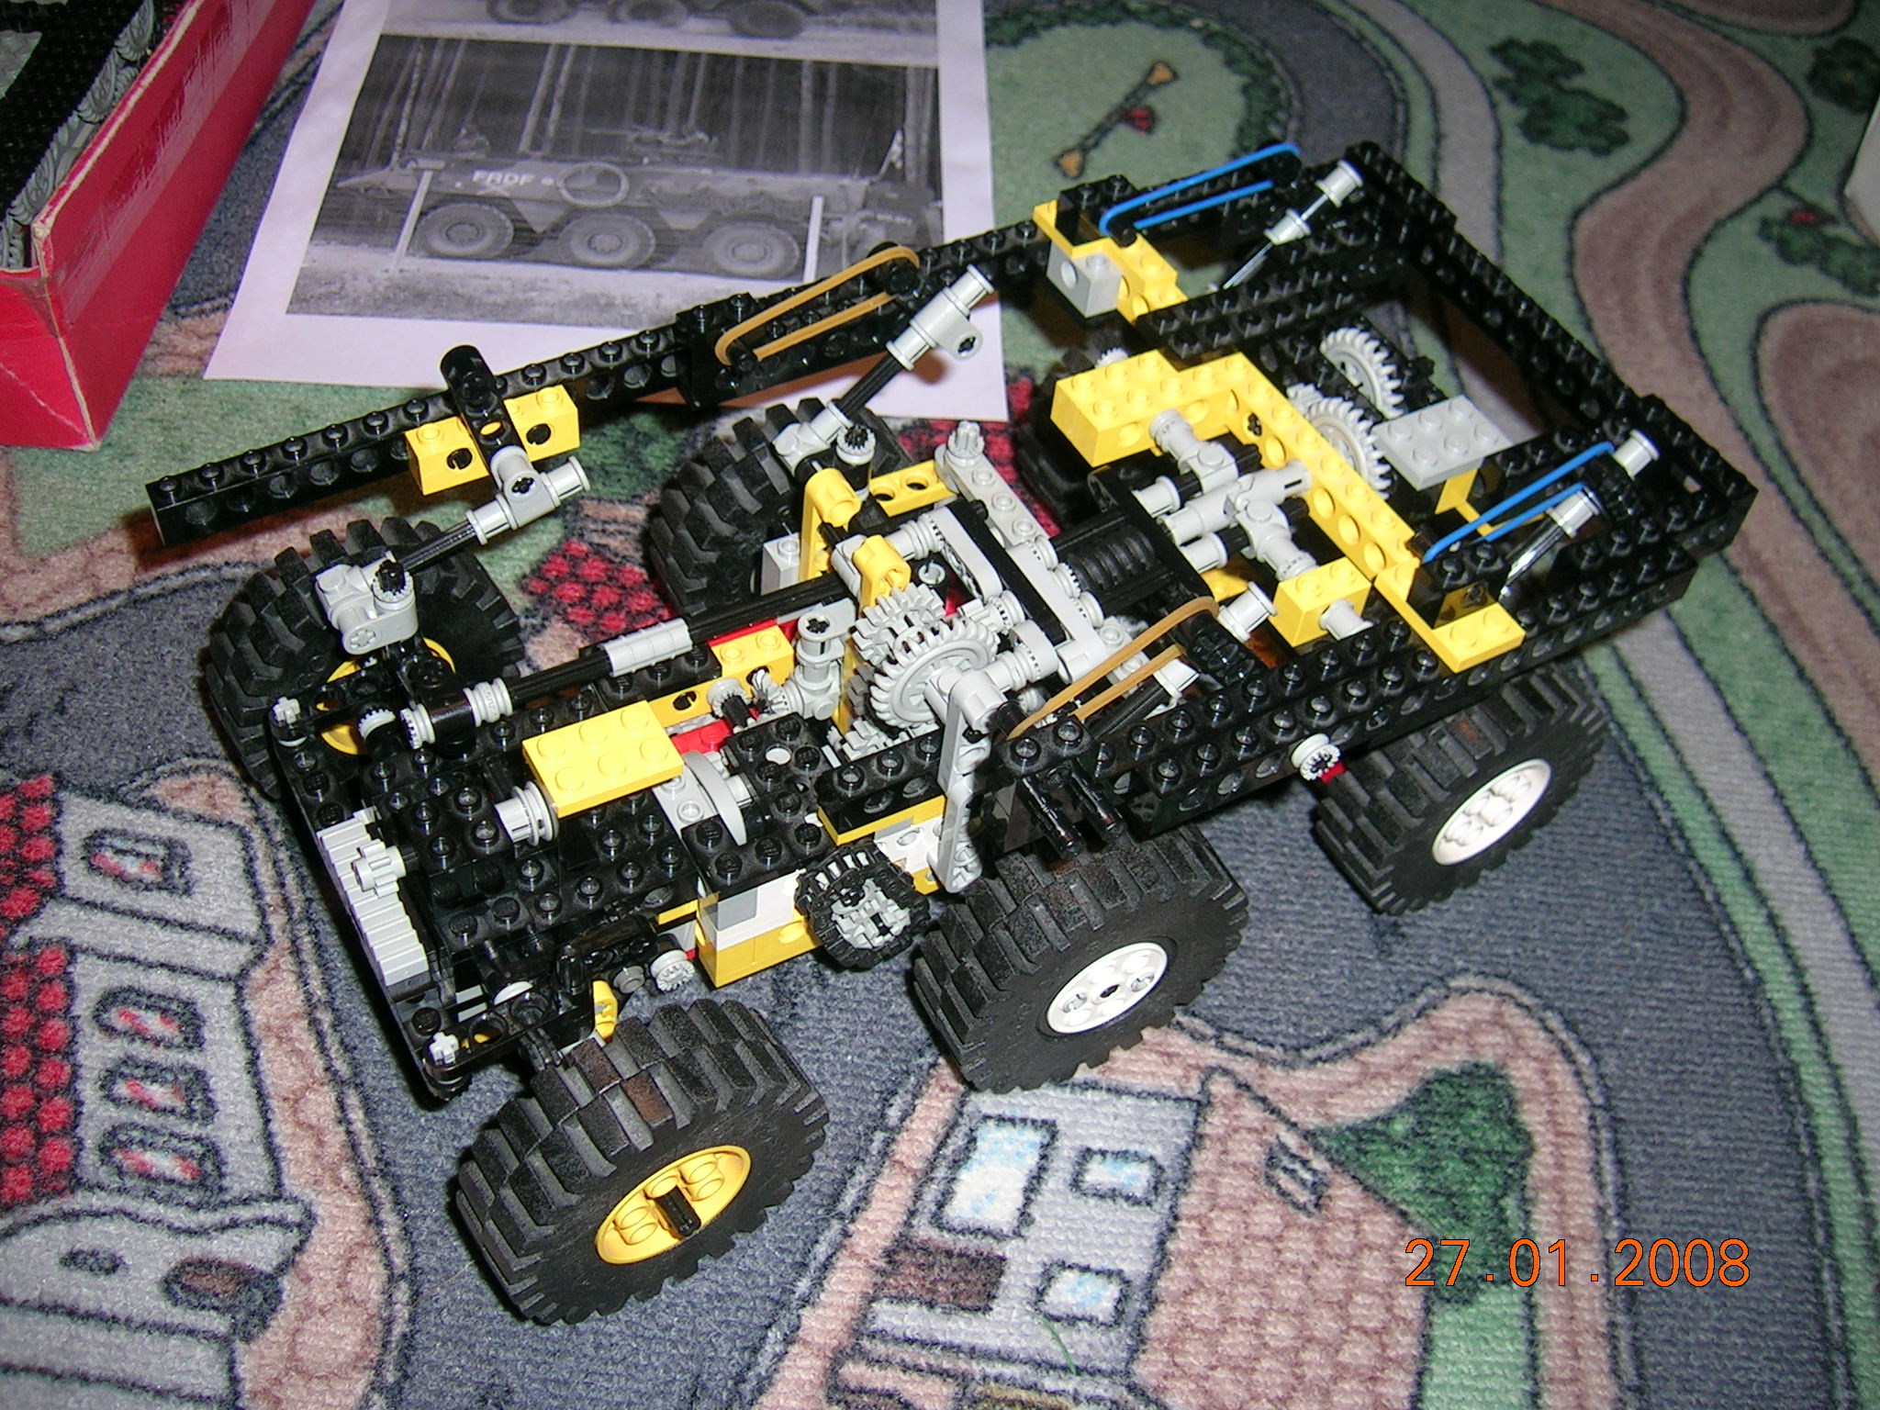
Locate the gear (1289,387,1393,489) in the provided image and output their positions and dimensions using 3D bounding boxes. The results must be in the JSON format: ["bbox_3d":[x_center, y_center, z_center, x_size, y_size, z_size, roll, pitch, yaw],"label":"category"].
[{"bbox_3d":[0.080,-0.051,0.381,0.008,0.026,0.033,-21,56,-22],"label":"gear"}]

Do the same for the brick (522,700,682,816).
[{"bbox_3d":[-0.061,0.009,0.342,0.024,0.005,0.016,-19,57,-25],"label":"brick"}]

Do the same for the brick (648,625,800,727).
[{"bbox_3d":[-0.046,-0.006,0.387,0.032,0.011,0.008,-20,55,-23],"label":"brick"}]

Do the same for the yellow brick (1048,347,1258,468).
[{"bbox_3d":[0.044,-0.063,0.385,0.039,0.011,0.016,-21,56,-22],"label":"yellow brick"}]

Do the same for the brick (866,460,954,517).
[{"bbox_3d":[-0.007,-0.045,0.398,0.026,0.004,0.008,-21,56,-22],"label":"brick"}]

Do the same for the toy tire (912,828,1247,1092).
[{"bbox_3d":[0.028,0.048,0.369,0.061,0.061,0.022,-21,56,-22],"label":"toy tire"}]

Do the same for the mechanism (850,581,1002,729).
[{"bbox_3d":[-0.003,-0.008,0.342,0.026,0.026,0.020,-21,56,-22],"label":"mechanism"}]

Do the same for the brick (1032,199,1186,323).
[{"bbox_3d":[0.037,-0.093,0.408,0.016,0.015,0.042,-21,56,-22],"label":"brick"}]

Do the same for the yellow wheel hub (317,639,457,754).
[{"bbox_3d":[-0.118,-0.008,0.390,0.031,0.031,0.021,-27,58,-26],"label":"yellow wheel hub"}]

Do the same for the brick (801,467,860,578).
[{"bbox_3d":[-0.022,-0.034,0.377,0.007,0.032,0.009,-21,56,-22],"label":"brick"}]

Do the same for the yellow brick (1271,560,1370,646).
[{"bbox_3d":[0.071,-0.019,0.353,0.016,0.011,0.008,-21,56,-22],"label":"yellow brick"}]

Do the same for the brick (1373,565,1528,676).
[{"bbox_3d":[0.093,-0.018,0.348,0.016,0.005,0.024,-21,56,-22],"label":"brick"}]

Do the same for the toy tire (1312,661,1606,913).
[{"bbox_3d":[0.111,0.016,0.406,0.061,0.061,0.022,-21,56,-22],"label":"toy tire"}]

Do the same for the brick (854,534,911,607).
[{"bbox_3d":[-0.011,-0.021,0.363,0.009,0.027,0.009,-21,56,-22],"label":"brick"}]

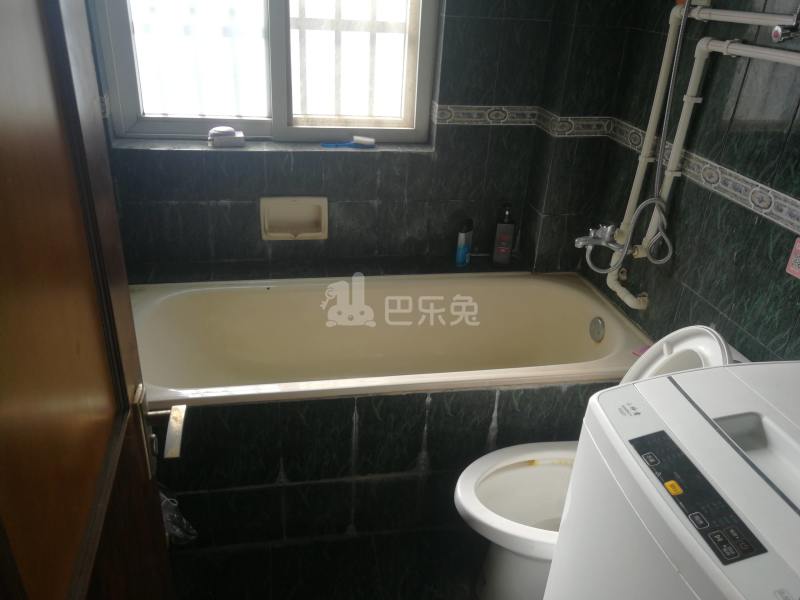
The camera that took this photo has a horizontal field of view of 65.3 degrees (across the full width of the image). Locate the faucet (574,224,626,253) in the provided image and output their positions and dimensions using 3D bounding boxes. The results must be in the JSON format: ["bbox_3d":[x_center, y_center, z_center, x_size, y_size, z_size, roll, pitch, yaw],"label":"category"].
[{"bbox_3d":[0.632,-0.195,1.947,0.165,0.082,0.150,-2,28,-10],"label":"faucet"}]

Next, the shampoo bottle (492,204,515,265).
[{"bbox_3d":[0.401,-0.253,2.387,0.072,0.234,0.050,2,28,-3],"label":"shampoo bottle"}]

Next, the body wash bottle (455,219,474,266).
[{"bbox_3d":[0.247,-0.216,2.353,0.054,0.184,0.037,4,28,1],"label":"body wash bottle"}]

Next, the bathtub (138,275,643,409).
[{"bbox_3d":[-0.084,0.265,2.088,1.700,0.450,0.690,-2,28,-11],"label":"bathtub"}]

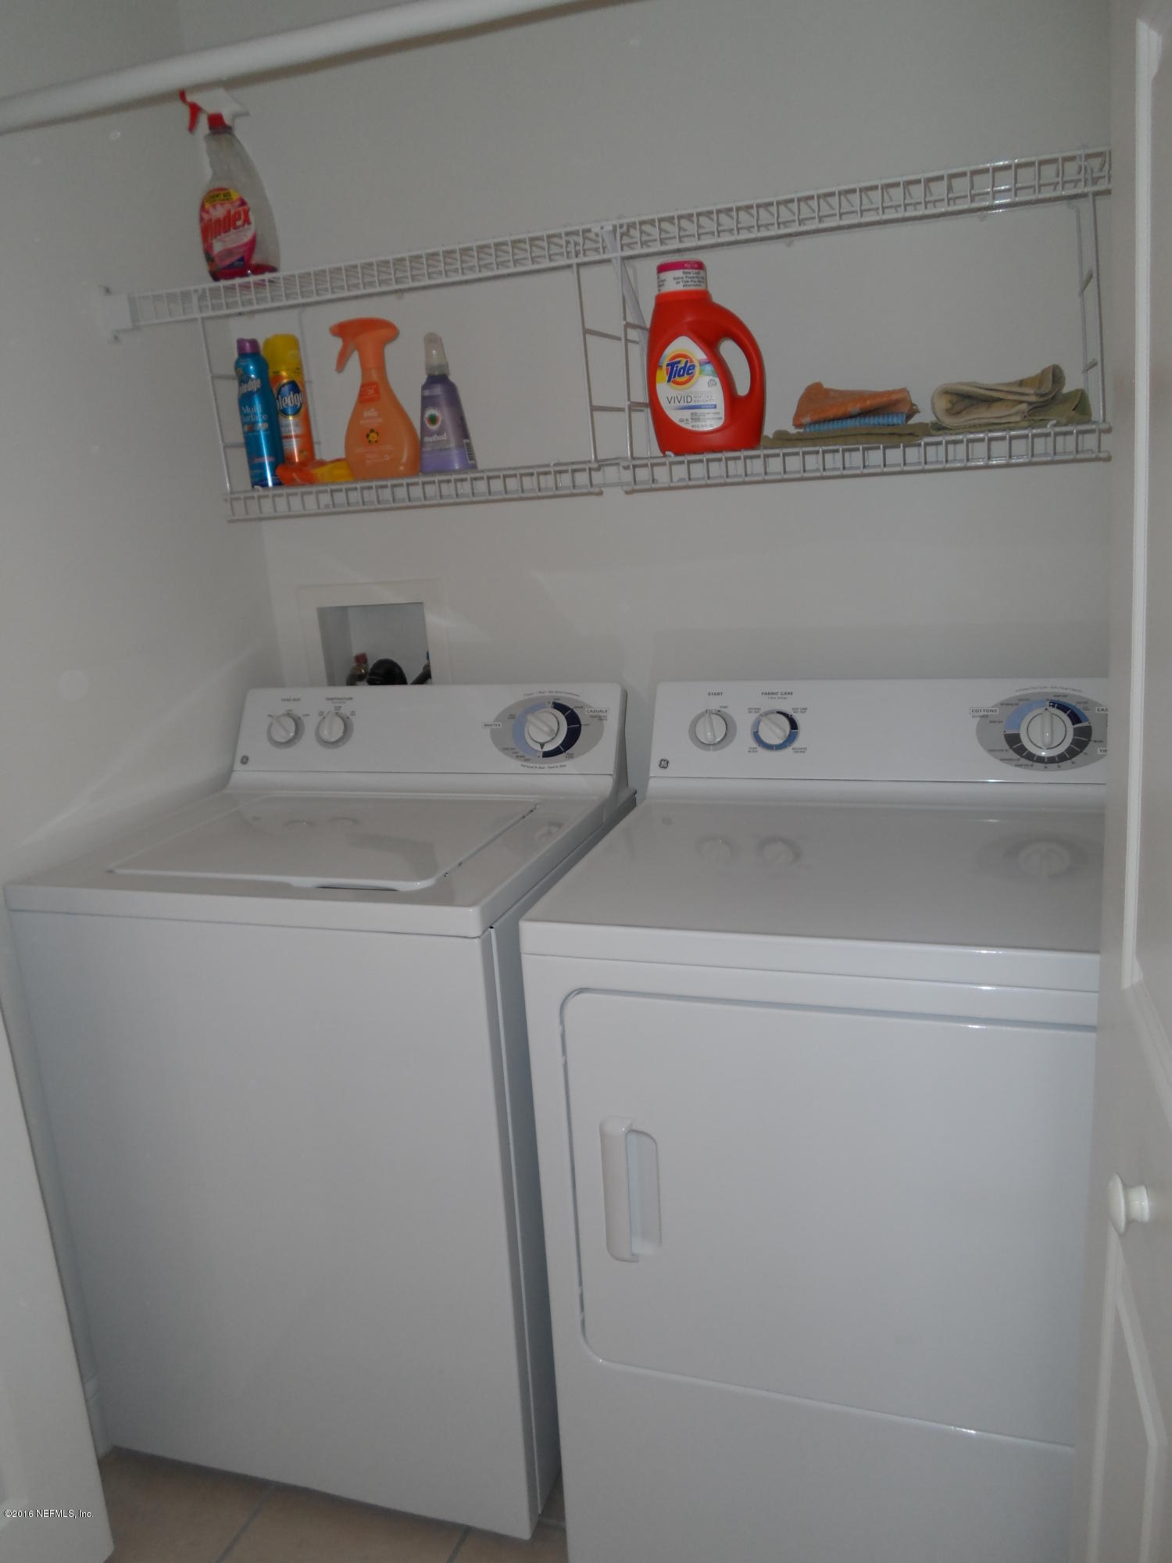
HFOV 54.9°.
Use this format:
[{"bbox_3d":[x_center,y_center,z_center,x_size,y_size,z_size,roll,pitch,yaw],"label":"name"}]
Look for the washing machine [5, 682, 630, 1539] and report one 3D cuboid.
[{"bbox_3d":[-0.331,0.428,1.791,0.686,1.075,0.655,1,15,18],"label":"washing machine"}]

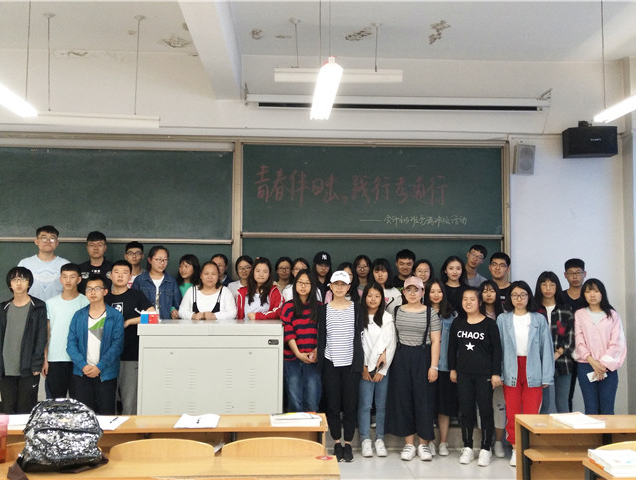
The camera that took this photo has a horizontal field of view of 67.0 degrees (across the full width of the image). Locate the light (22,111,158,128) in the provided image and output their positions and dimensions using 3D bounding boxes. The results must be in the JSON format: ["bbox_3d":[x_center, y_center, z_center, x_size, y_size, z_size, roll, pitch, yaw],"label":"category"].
[{"bbox_3d":[-2.134,-1.142,4.565,1.237,0.100,0.120,2,-2,-3],"label":"light"}]

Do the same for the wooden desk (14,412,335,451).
[{"bbox_3d":[-1.043,1.557,3.131,2.200,0.755,0.360,0,-2,-2],"label":"wooden desk"}]

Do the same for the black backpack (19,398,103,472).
[{"bbox_3d":[-1.277,0.961,2.412,0.360,0.325,0.200,1,-3,-18],"label":"black backpack"}]

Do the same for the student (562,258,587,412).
[{"bbox_3d":[2.640,1.008,4.913,0.460,1.627,0.280,0,-2,14],"label":"student"}]

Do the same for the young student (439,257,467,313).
[{"bbox_3d":[1.359,0.965,4.767,0.430,1.601,0.280,0,-2,11],"label":"young student"}]

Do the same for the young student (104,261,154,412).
[{"bbox_3d":[-1.847,1.078,4.563,0.480,1.766,0.300,1,-2,-14],"label":"young student"}]

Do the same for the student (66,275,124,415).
[{"bbox_3d":[-1.985,1.127,4.246,0.470,1.641,0.280,1,-2,-18],"label":"student"}]

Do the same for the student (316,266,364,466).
[{"bbox_3d":[0.205,1.144,4.469,0.430,1.708,0.290,0,-2,1],"label":"student"}]

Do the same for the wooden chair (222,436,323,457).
[{"bbox_3d":[-0.237,1.451,2.631,0.500,0.876,0.450,0,-2,-2],"label":"wooden chair"}]

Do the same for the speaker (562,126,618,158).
[{"bbox_3d":[2.999,-1.075,5.300,0.520,0.285,0.270,0,0,12],"label":"speaker"}]

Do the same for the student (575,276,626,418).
[{"bbox_3d":[2.644,1.182,4.465,0.450,1.645,0.280,-1,-3,17],"label":"student"}]

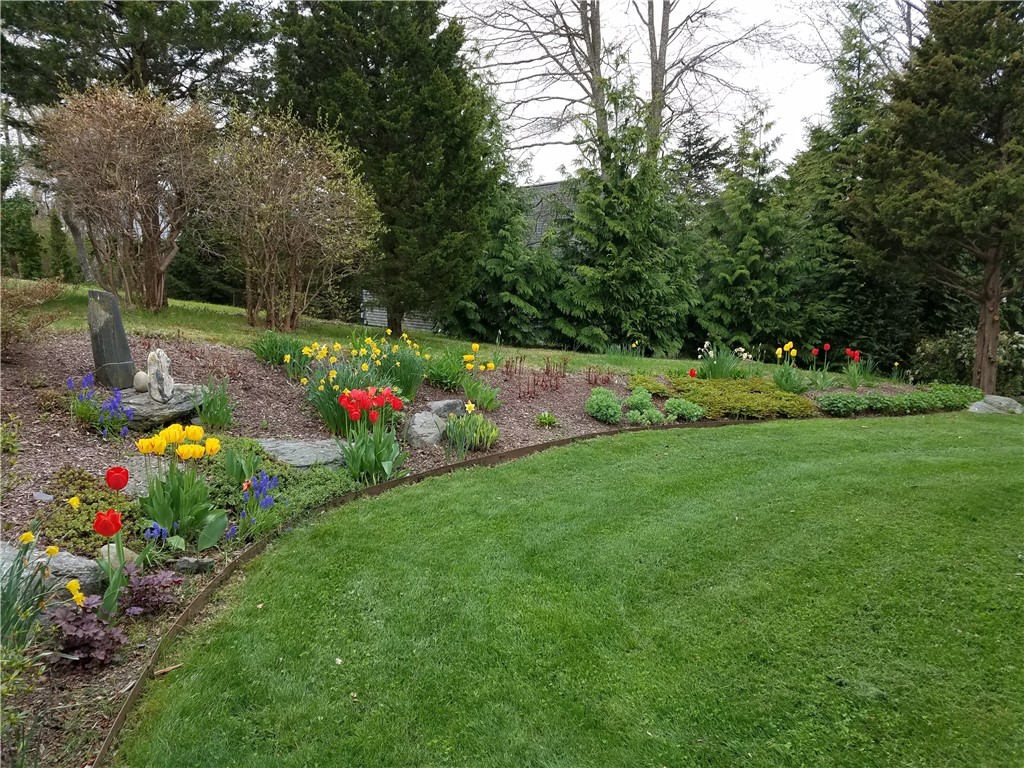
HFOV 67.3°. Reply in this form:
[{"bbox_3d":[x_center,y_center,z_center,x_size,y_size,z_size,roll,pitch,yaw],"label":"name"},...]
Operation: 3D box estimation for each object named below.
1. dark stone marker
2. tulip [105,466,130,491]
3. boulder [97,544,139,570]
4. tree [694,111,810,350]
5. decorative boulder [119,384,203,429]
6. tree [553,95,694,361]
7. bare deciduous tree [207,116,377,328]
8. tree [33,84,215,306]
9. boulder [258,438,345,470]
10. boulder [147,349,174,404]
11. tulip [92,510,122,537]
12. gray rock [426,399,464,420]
[{"bbox_3d":[-2.799,-0.310,5.361,0.280,0.690,0.210,-4,9,-27],"label":"dark stone marker"},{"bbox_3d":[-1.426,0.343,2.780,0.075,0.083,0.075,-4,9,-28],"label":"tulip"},{"bbox_3d":[-1.502,0.665,2.950,0.169,0.120,0.140,0,8,0],"label":"boulder"},{"bbox_3d":[3.846,-2.417,12.300,1.800,3.878,1.800,0,8,0],"label":"tree"},{"bbox_3d":[-2.335,0.150,5.125,0.500,0.230,0.420,-4,9,-25],"label":"decorative boulder"},{"bbox_3d":[1.711,-2.464,11.800,2.173,4.044,2.173,0,8,0],"label":"tree"},{"bbox_3d":[-2.841,-2.096,10.000,2.195,2.803,2.195,0,8,0],"label":"bare deciduous tree"},{"bbox_3d":[-4.454,-2.132,8.886,1.900,2.500,1.850,-4,9,-26],"label":"tree"},{"bbox_3d":[-1.367,0.458,5.068,0.570,0.190,0.400,-2,9,-15],"label":"boulder"},{"bbox_3d":[-2.297,-0.049,5.025,0.160,0.345,0.140,-4,9,-24],"label":"boulder"},{"bbox_3d":[-1.341,0.459,2.550,0.094,0.090,0.090,0,8,0],"label":"tulip"},{"bbox_3d":[-0.506,0.192,5.900,0.299,0.120,0.260,0,8,0],"label":"gray rock"}]

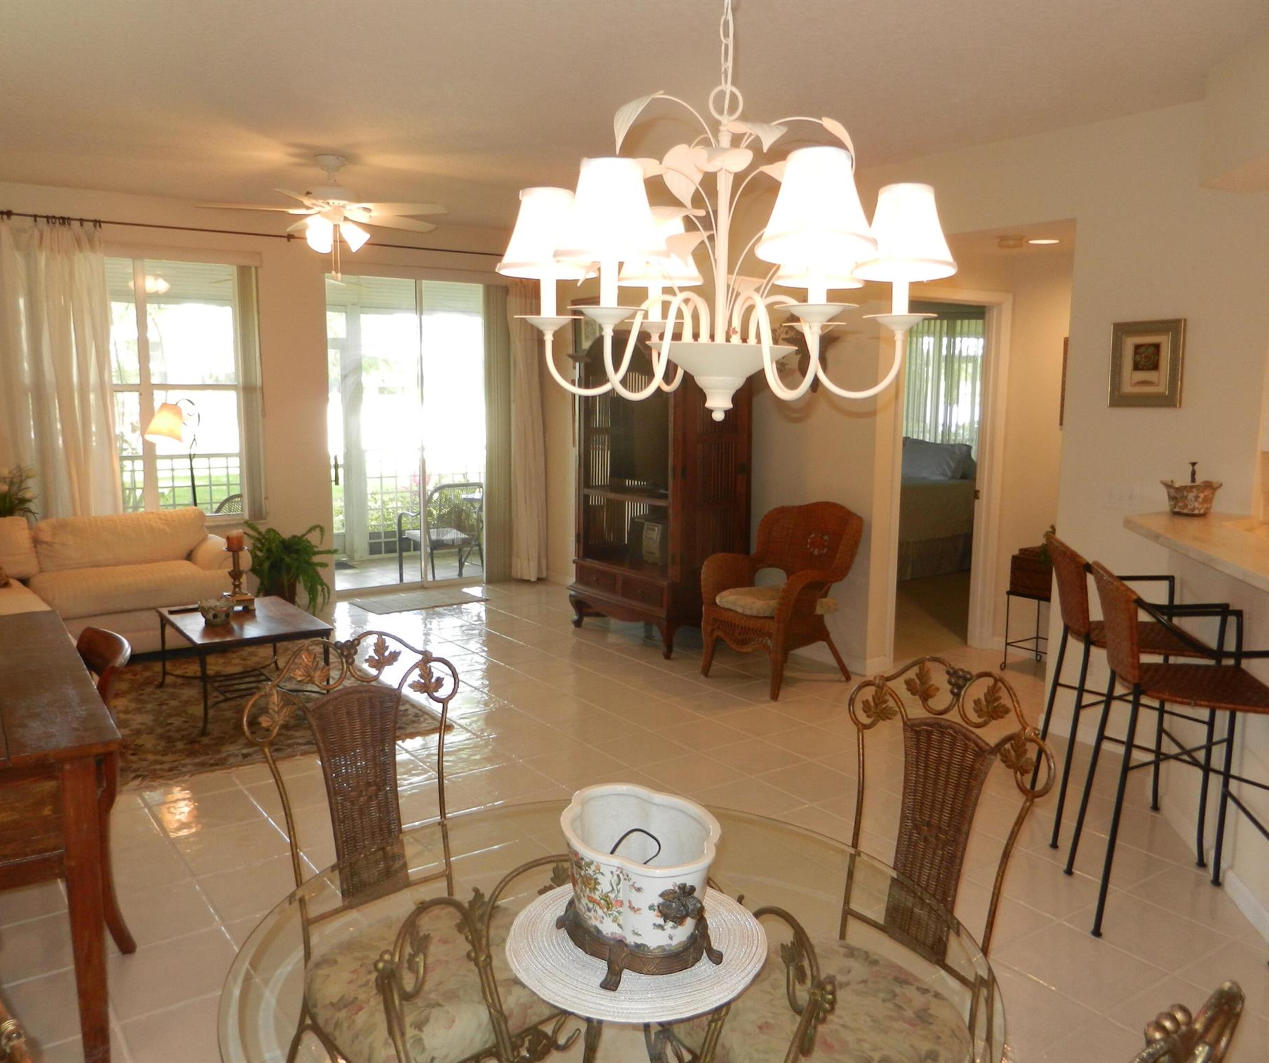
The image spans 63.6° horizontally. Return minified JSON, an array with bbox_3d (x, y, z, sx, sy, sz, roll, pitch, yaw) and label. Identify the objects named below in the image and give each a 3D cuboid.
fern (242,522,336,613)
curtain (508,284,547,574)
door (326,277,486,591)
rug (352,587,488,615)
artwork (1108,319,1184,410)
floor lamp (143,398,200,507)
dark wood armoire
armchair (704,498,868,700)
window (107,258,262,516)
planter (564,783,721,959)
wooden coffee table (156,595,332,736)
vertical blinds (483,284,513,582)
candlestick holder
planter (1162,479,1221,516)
[{"bbox_3d":[-2.363,0.233,7.044,0.620,0.600,0.580,-4,9,-34],"label":"fern"},{"bbox_3d":[-0.816,-0.799,7.917,0.310,2.410,0.130,-5,10,-35],"label":"curtain"},{"bbox_3d":[-1.639,-0.750,7.861,1.460,2.360,0.120,-4,9,-34],"label":"door"},{"bbox_3d":[-1.544,0.494,7.362,0.866,0.012,0.504,-5,10,-35],"label":"rug"},{"bbox_3d":[2.094,-0.681,4.177,0.027,0.347,0.298,-5,10,-35],"label":"artwork"},{"bbox_3d":[-2.973,-0.143,6.703,0.400,1.430,0.280,-4,9,-34],"label":"floor lamp"},{"bbox_3d":[0.130,-0.274,6.265,0.620,1.850,1.090,-4,9,-34],"label":"dark wood armoire"},{"bbox_3d":[0.782,0.322,5.446,0.650,0.946,0.640,-6,11,-38],"label":"armchair"},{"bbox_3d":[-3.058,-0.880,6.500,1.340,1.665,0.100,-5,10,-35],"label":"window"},{"bbox_3d":[0.010,0.515,1.511,0.233,0.173,0.308,-3,9,-25],"label":"planter"},{"bbox_3d":[-1.864,0.608,4.878,0.590,0.410,0.910,-4,9,-34],"label":"wooden coffee table"},{"bbox_3d":[-1.032,-0.750,7.882,0.260,2.300,0.100,-5,10,-35],"label":"vertical blinds"},{"bbox_3d":[-1.973,0.209,5.080,0.140,0.350,0.140,-4,9,-34],"label":"candlestick holder"},{"bbox_3d":[2.159,-0.131,3.963,0.220,0.137,0.145,9,12,44],"label":"planter"}]

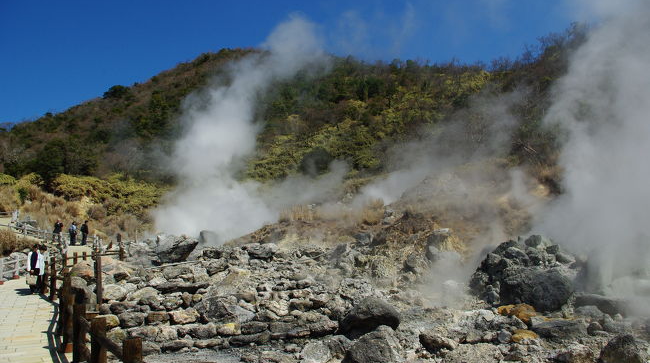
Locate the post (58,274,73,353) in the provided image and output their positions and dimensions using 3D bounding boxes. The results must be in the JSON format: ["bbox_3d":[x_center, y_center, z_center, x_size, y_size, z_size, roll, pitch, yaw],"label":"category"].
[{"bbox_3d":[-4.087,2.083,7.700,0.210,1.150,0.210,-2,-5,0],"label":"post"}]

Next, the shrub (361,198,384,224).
[{"bbox_3d":[2.677,1.691,27.500,1.350,1.420,1.250,-2,-5,0],"label":"shrub"}]

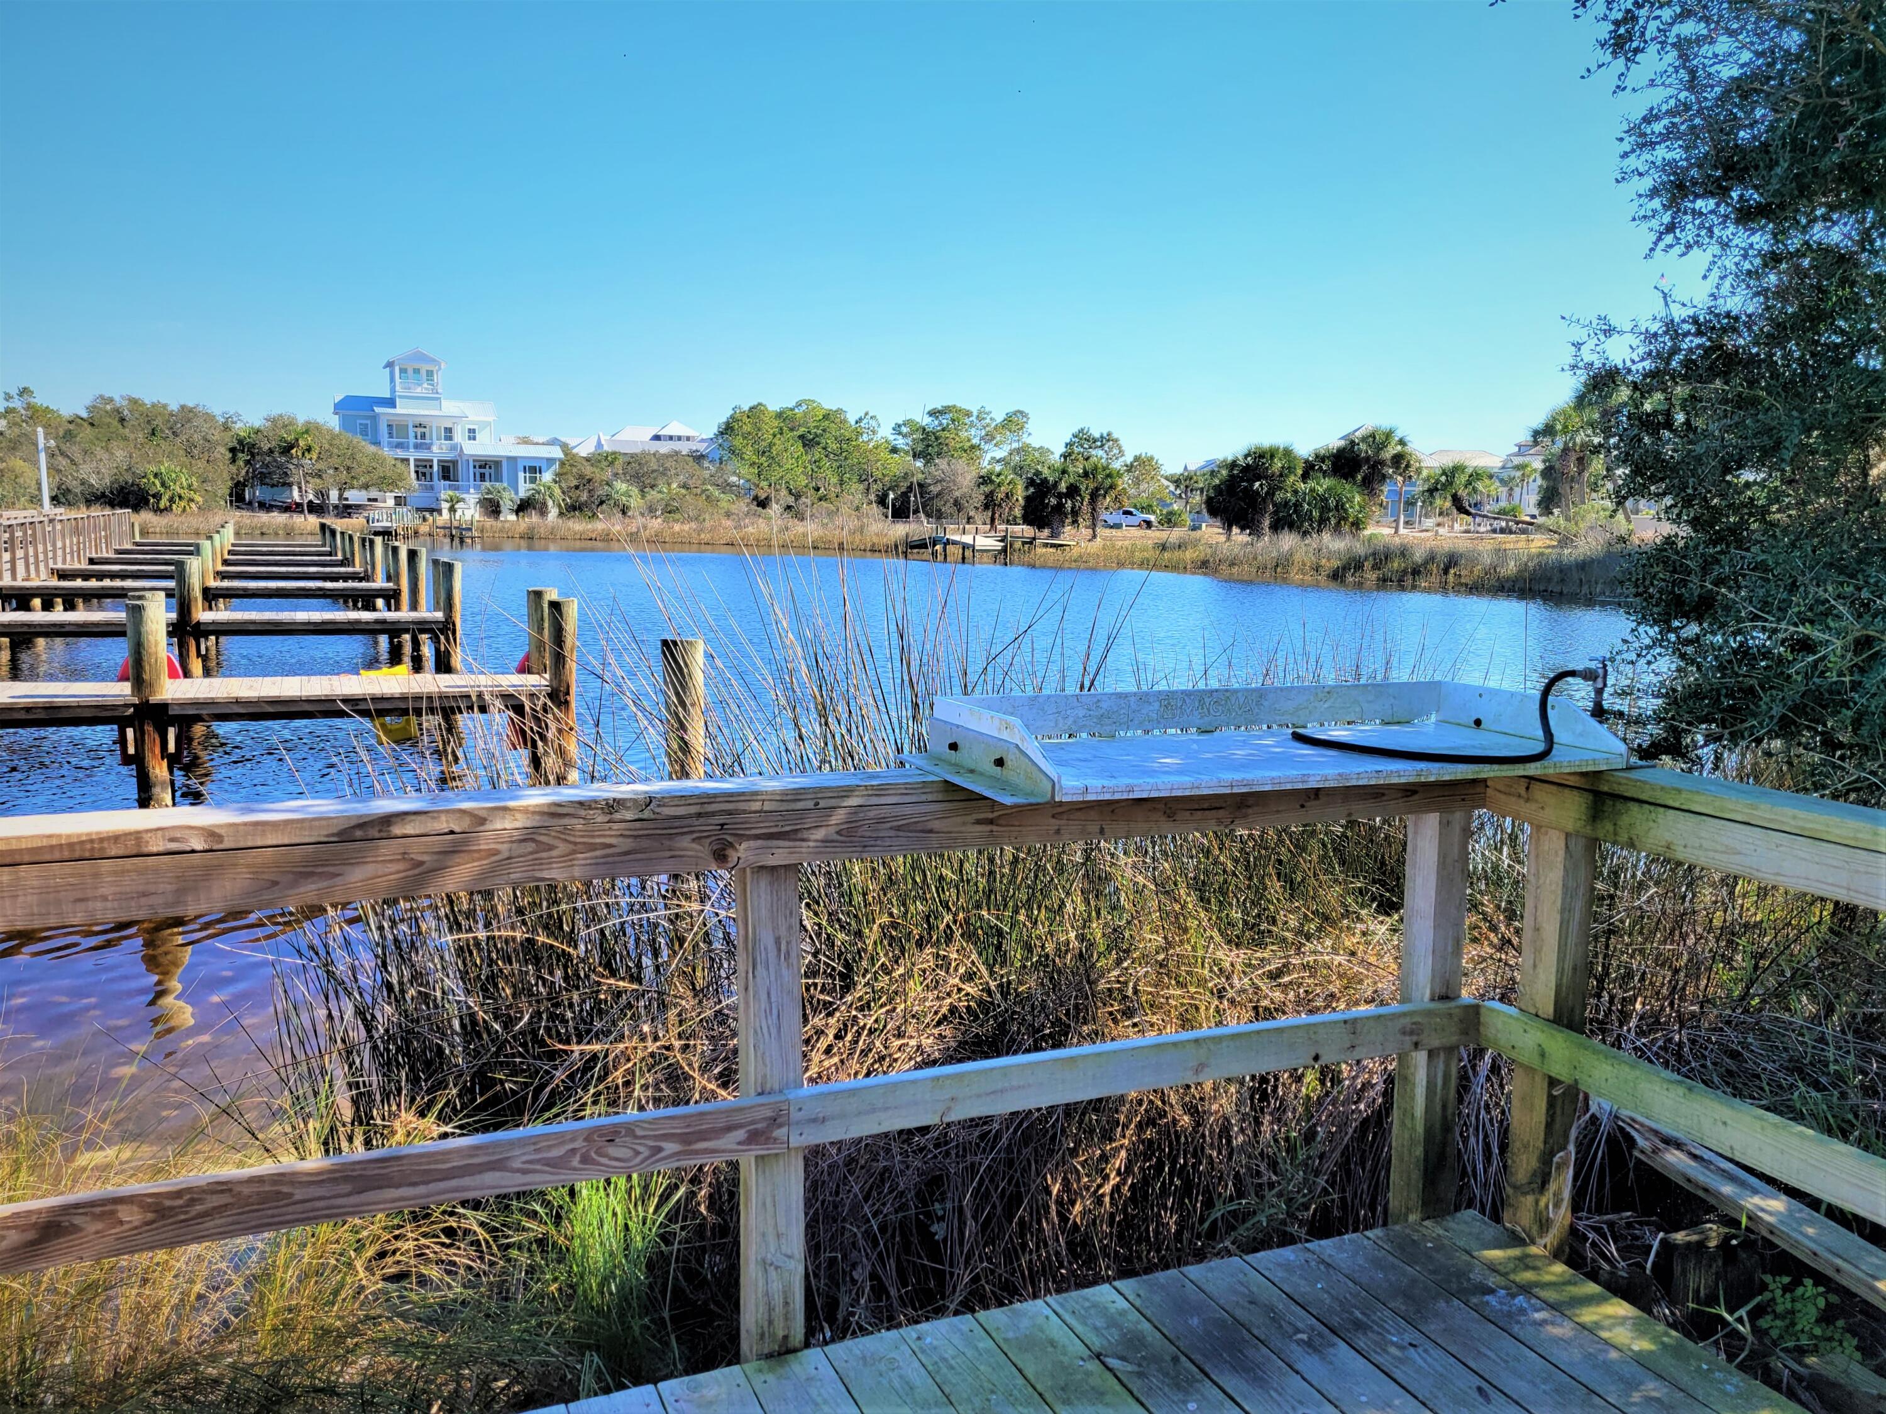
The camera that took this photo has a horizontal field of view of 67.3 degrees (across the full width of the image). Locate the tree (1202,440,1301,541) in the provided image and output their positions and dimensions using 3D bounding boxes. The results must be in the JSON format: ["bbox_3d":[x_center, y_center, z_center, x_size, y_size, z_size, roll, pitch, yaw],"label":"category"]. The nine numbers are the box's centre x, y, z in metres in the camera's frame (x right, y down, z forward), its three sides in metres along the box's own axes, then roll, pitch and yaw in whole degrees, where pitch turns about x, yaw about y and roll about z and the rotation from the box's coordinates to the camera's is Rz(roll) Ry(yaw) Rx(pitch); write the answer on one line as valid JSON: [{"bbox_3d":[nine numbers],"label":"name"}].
[{"bbox_3d":[16.685,-11.536,76.000,5.192,5.294,4.673,0,8,0],"label":"tree"}]

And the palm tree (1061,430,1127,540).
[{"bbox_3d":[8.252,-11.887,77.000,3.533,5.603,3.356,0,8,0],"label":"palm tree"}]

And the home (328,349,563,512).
[{"bbox_3d":[-41.314,-22.817,118.000,17.000,14.000,12.000,-5,9,-31],"label":"home"}]

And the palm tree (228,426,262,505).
[{"bbox_3d":[-56.716,-19.308,115.000,2.697,6.934,2.697,0,8,0],"label":"palm tree"}]

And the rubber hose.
[{"bbox_3d":[0.950,0.005,2.586,0.560,0.144,0.310,0,8,0],"label":"rubber hose"}]

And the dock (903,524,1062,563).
[{"bbox_3d":[1.654,-6.924,60.000,6.600,1.700,4.800,3,8,18],"label":"dock"}]

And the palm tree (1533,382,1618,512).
[{"bbox_3d":[33.924,-13.590,76.000,4.417,7.664,4.417,0,8,0],"label":"palm tree"}]

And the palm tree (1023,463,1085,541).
[{"bbox_3d":[6.399,-11.849,82.000,3.595,4.348,3.595,0,8,0],"label":"palm tree"}]

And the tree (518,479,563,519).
[{"bbox_3d":[-30.621,-15.747,108.000,3.304,3.088,3.304,0,8,0],"label":"tree"}]

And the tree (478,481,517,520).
[{"bbox_3d":[-33.678,-15.601,107.000,2.837,3.059,2.837,0,8,0],"label":"tree"}]

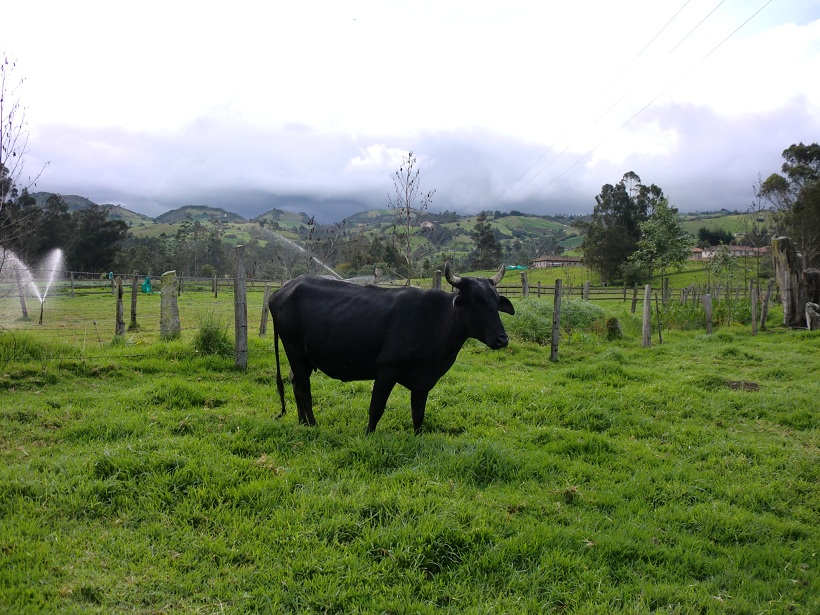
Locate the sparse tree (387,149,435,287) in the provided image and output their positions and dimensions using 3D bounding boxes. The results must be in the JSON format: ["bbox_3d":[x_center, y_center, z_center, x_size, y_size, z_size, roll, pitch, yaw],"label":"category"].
[{"bbox_3d":[0.022,-3.495,36.000,2.100,6.643,2.000,0,3,0],"label":"sparse tree"}]

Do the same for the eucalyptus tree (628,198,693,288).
[{"bbox_3d":[11.179,-2.477,37.000,2.800,4.775,2.600,0,3,0],"label":"eucalyptus tree"}]

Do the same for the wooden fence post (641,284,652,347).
[{"bbox_3d":[4.570,0.164,16.000,0.150,1.177,0.150,0,3,0],"label":"wooden fence post"}]

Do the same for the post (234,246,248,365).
[{"bbox_3d":[-2.477,-0.004,12.200,0.165,1.817,0.165,0,3,0],"label":"post"}]

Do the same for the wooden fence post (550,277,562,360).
[{"bbox_3d":[2.329,0.215,13.200,0.110,1.321,0.110,3,3,0],"label":"wooden fence post"}]

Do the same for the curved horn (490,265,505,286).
[{"bbox_3d":[0.740,-0.268,7.050,0.120,0.190,0.090,-3,4,-45],"label":"curved horn"}]

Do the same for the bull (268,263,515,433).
[{"bbox_3d":[-0.240,0.378,7.427,2.200,1.540,0.680,2,3,29],"label":"bull"}]

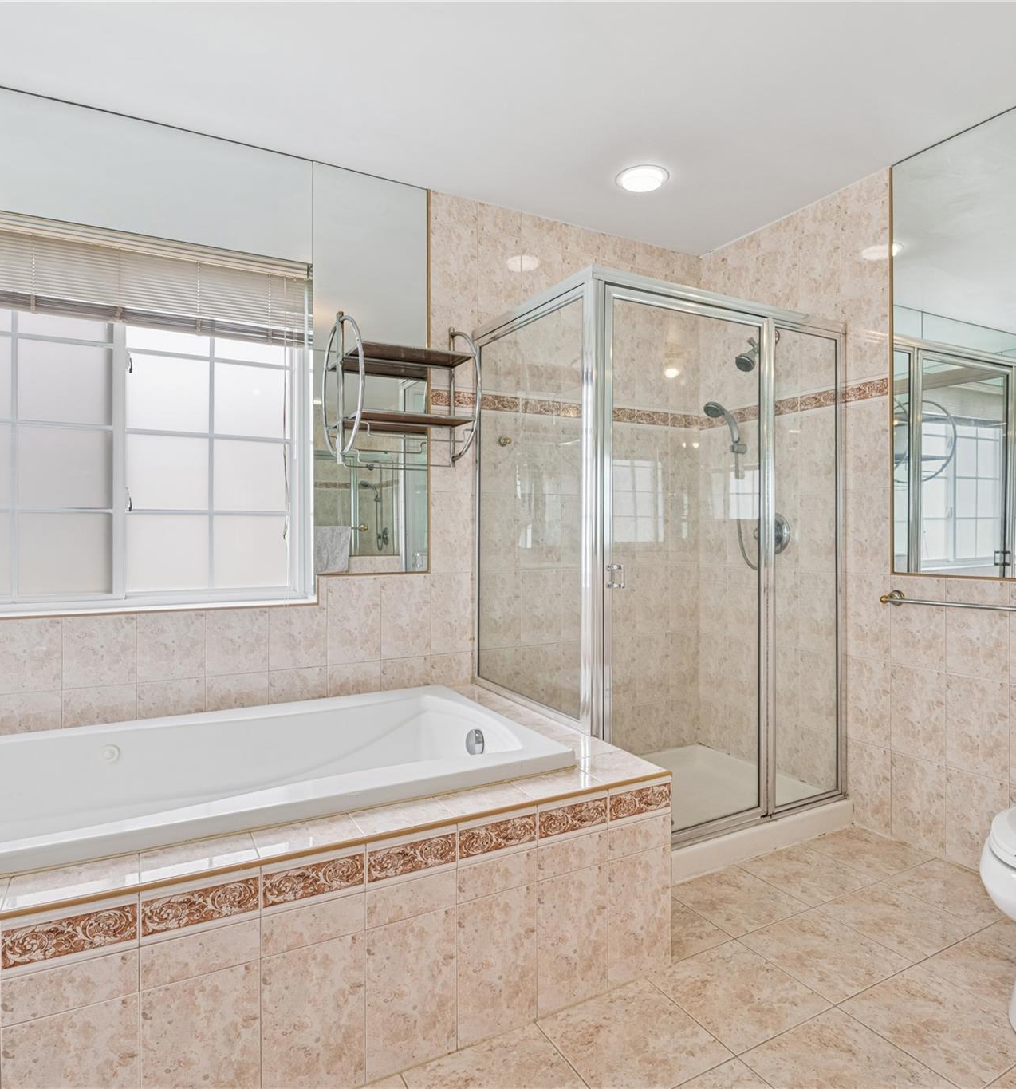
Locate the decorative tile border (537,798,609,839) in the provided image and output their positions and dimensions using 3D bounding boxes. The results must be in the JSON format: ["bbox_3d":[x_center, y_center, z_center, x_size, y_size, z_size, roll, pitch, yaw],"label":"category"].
[{"bbox_3d":[0.153,0.639,1.586,0.200,0.070,0.012,-1,1,-28],"label":"decorative tile border"}]

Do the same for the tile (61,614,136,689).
[{"bbox_3d":[-1.262,0.326,2.106,0.200,0.225,0.010,-1,1,-28],"label":"tile"}]

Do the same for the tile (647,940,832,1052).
[{"bbox_3d":[0.550,1.079,1.640,0.310,0.010,0.310,-1,1,-28],"label":"tile"}]

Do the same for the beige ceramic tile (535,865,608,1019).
[{"bbox_3d":[0.156,0.946,1.631,0.204,0.321,0.010,0,0,-27],"label":"beige ceramic tile"}]

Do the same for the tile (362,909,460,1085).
[{"bbox_3d":[-0.198,0.931,1.417,0.199,0.317,0.010,-1,1,-28],"label":"tile"}]

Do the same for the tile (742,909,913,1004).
[{"bbox_3d":[0.829,1.076,1.792,0.310,0.010,0.310,-1,1,-28],"label":"tile"}]

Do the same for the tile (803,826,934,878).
[{"bbox_3d":[1.253,1.077,2.383,0.315,0.010,0.316,-1,1,-28],"label":"tile"}]

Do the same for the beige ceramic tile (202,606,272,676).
[{"bbox_3d":[-0.954,0.343,2.405,0.210,0.227,0.010,0,0,-27],"label":"beige ceramic tile"}]

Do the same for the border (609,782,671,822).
[{"bbox_3d":[0.334,0.651,1.724,0.196,0.065,0.010,-1,1,-27],"label":"border"}]

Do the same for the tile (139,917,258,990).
[{"bbox_3d":[-0.551,0.735,1.227,0.199,0.077,0.010,-1,1,-28],"label":"tile"}]

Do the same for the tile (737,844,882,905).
[{"bbox_3d":[1.003,1.103,2.274,0.315,0.010,0.302,0,0,-27],"label":"tile"}]

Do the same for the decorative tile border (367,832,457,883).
[{"bbox_3d":[-0.200,0.651,1.411,0.199,0.063,0.010,-1,1,-28],"label":"decorative tile border"}]

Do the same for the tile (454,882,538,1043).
[{"bbox_3d":[-0.024,0.923,1.500,0.200,0.315,0.010,-1,1,-28],"label":"tile"}]

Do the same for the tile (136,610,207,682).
[{"bbox_3d":[-1.120,0.336,2.267,0.203,0.226,0.010,-1,1,-27],"label":"tile"}]

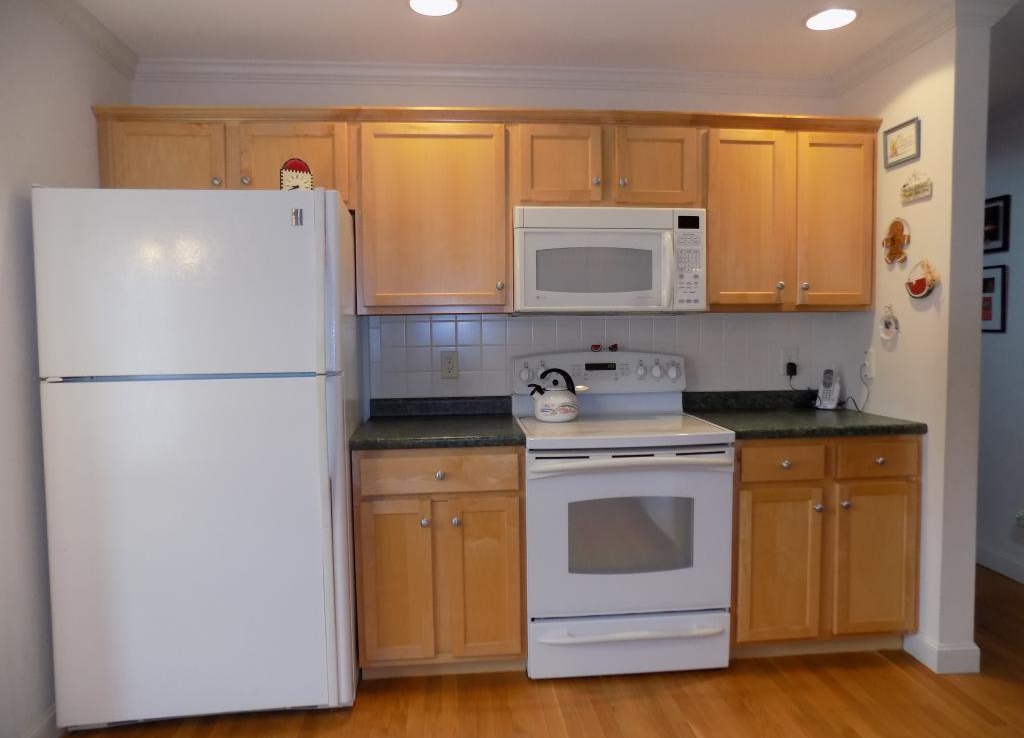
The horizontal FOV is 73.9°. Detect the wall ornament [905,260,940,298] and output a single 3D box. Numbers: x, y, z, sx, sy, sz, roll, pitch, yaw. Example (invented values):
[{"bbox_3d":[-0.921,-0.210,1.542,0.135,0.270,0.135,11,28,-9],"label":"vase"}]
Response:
[{"bbox_3d":[1.546,-0.341,2.576,0.030,0.145,0.165,-1,3,-6],"label":"wall ornament"}]

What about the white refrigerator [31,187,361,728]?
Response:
[{"bbox_3d":[-1.038,0.293,2.530,0.890,1.735,0.790,-1,3,-7],"label":"white refrigerator"}]

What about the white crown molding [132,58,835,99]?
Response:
[{"bbox_3d":[-0.043,-1.253,2.943,3.108,0.075,0.075,-1,2,-5],"label":"white crown molding"}]

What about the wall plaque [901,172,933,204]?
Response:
[{"bbox_3d":[1.549,-0.702,2.614,0.016,0.102,0.165,-1,3,-6],"label":"wall plaque"}]

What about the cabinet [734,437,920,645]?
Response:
[{"bbox_3d":[1.159,0.630,2.846,0.718,0.775,0.630,-1,2,-5],"label":"cabinet"}]

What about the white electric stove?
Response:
[{"bbox_3d":[0.406,0.531,2.767,0.757,1.204,0.665,-1,3,-6],"label":"white electric stove"}]

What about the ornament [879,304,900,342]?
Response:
[{"bbox_3d":[1.541,-0.188,2.777,0.020,0.135,0.107,-1,2,-5],"label":"ornament"}]

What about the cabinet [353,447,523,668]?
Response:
[{"bbox_3d":[-0.275,0.656,2.721,0.608,0.775,0.630,-1,2,-5],"label":"cabinet"}]

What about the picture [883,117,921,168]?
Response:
[{"bbox_3d":[1.537,-0.878,2.677,0.020,0.158,0.204,-1,2,-5],"label":"picture"}]

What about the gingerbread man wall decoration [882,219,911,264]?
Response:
[{"bbox_3d":[1.538,-0.507,2.710,0.025,0.172,0.150,-1,2,-5],"label":"gingerbread man wall decoration"}]

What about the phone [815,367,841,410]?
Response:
[{"bbox_3d":[1.452,0.090,3.123,0.085,0.180,0.095,2,4,34],"label":"phone"}]

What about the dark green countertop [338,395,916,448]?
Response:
[{"bbox_3d":[0.476,0.188,2.763,2.127,0.135,0.640,-1,2,-5],"label":"dark green countertop"}]

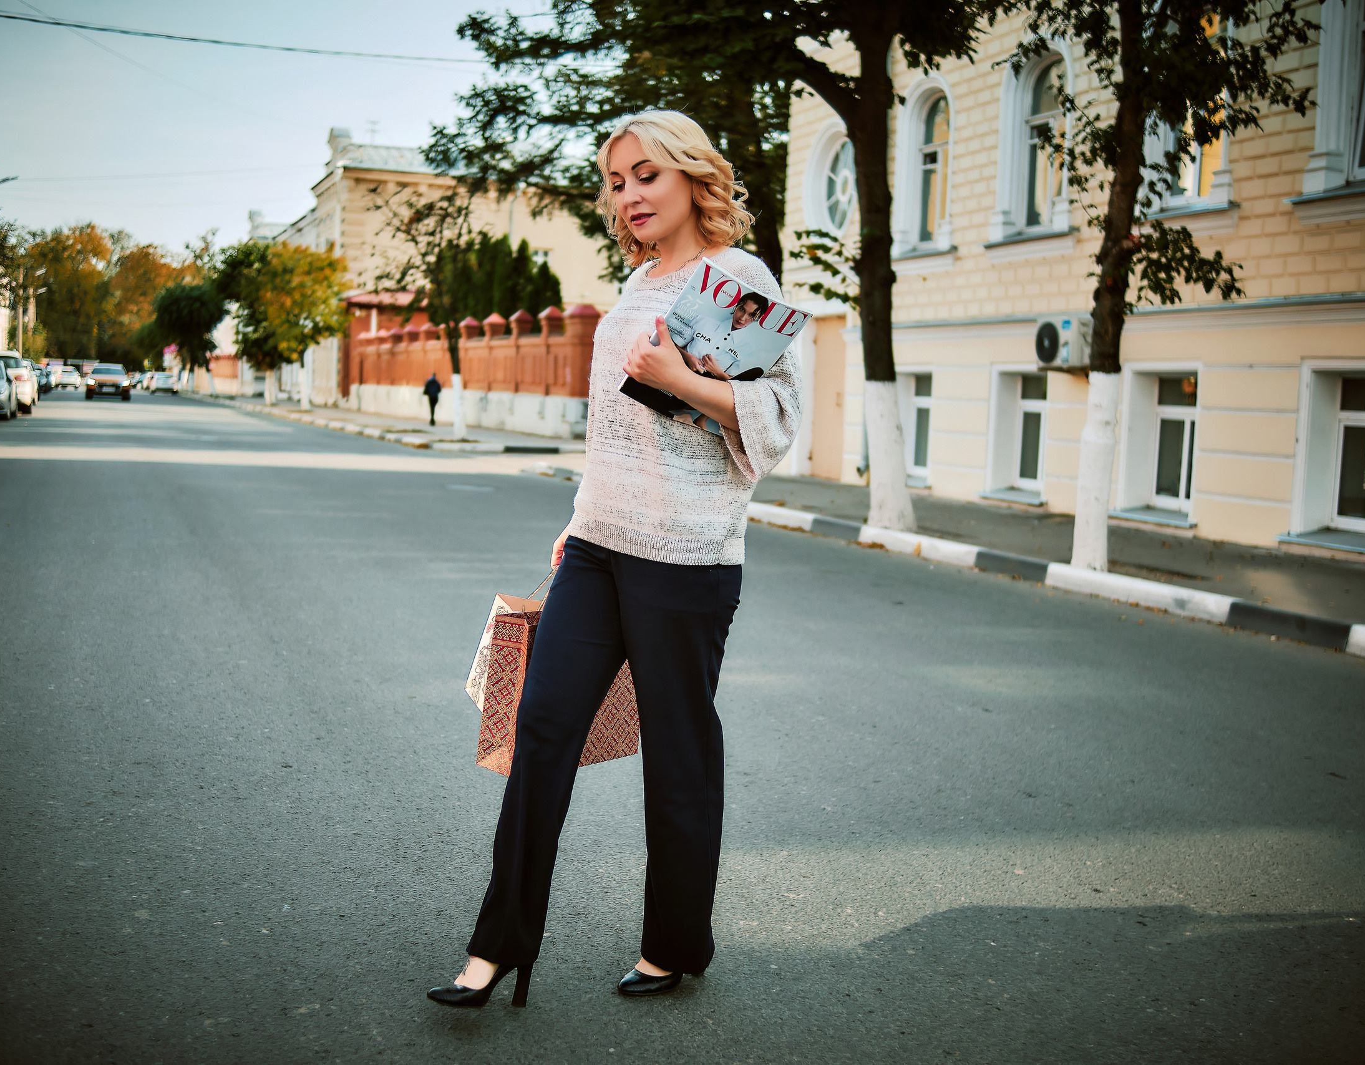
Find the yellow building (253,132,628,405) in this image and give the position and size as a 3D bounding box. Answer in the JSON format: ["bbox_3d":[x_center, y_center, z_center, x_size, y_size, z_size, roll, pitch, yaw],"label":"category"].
[{"bbox_3d":[-14.687,-13.481,88.867,15.000,12.300,36.000,1,5,-21],"label":"yellow building"}]

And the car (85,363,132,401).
[{"bbox_3d":[-24.134,-6.309,65.324,1.830,1.530,4.400,1,5,-21],"label":"car"}]

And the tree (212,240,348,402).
[{"bbox_3d":[-15.033,-7.848,58.000,5.130,6.150,5.200,3,5,0],"label":"tree"}]

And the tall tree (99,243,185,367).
[{"bbox_3d":[-46.978,-19.242,135.000,7.490,11.930,8.000,3,5,0],"label":"tall tree"}]

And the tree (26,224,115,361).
[{"bbox_3d":[-53.217,-20.110,135.000,7.600,13.450,8.000,3,5,0],"label":"tree"}]

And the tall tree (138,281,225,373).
[{"bbox_3d":[-27.071,-10.624,84.000,4.790,5.800,5.000,3,5,0],"label":"tall tree"}]

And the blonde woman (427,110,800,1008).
[{"bbox_3d":[-0.146,0.075,2.971,0.500,1.735,0.540,-2,7,-42],"label":"blonde woman"}]

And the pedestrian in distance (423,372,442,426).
[{"bbox_3d":[-7.251,-3.848,45.000,0.500,1.560,0.420,1,5,-21],"label":"pedestrian in distance"}]

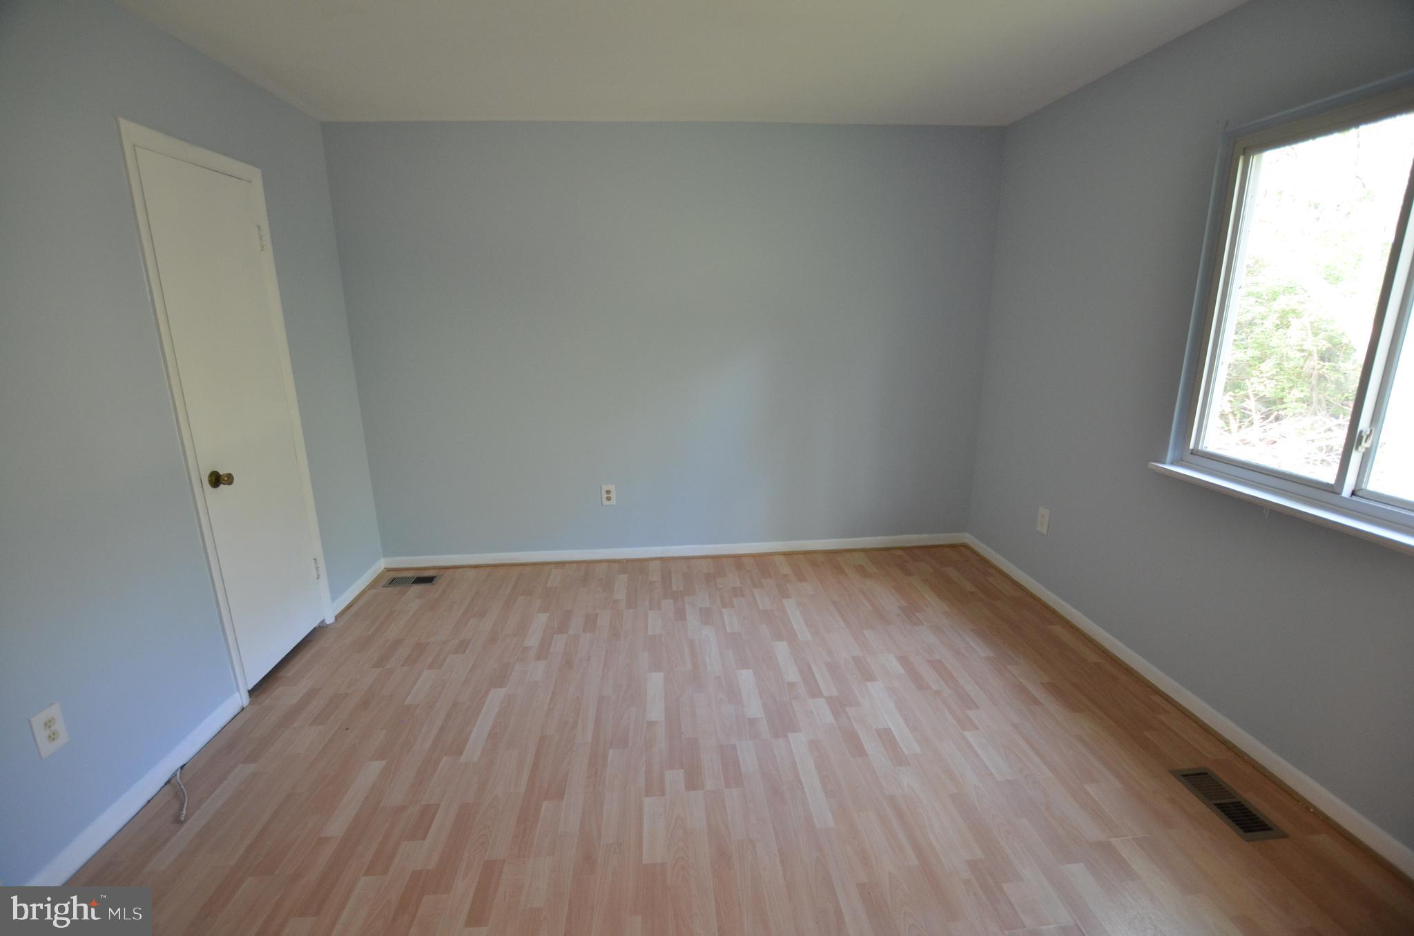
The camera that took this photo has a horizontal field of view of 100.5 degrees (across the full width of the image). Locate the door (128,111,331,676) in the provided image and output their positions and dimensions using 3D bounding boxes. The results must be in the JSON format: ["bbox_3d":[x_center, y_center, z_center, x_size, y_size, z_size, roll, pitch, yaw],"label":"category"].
[{"bbox_3d":[-1.904,-0.170,2.445,0.050,2.061,0.631,-2,15,-4],"label":"door"}]

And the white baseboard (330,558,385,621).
[{"bbox_3d":[-1.933,0.668,3.318,0.018,0.075,0.621,-2,15,-4],"label":"white baseboard"}]

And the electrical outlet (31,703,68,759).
[{"bbox_3d":[-1.805,0.723,1.617,0.010,0.120,0.077,-2,15,-4],"label":"electrical outlet"}]

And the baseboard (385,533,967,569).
[{"bbox_3d":[-0.124,0.529,3.753,3.691,0.075,0.018,-2,15,-4],"label":"baseboard"}]

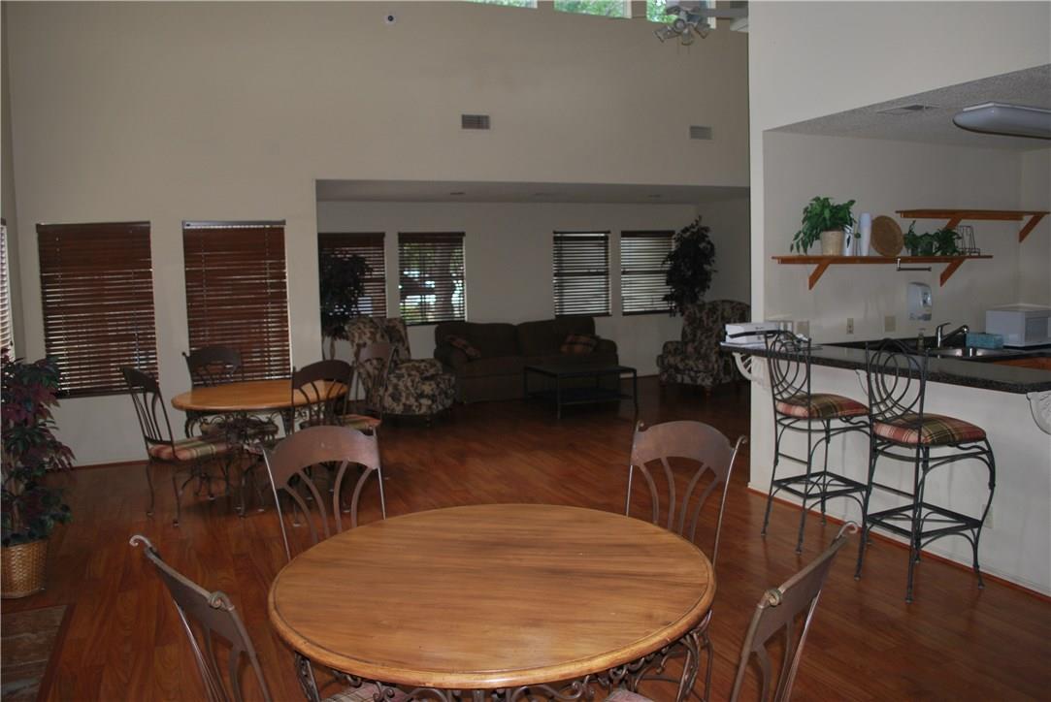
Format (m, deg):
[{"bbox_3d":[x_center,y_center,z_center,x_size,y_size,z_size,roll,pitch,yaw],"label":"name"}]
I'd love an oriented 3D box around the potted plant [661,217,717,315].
[{"bbox_3d":[2.195,-0.694,10.660,0.740,2.220,0.740,-4,6,-23],"label":"potted plant"}]

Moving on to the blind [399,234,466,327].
[{"bbox_3d":[-1.173,-0.927,9.970,0.851,1.135,0.070,-4,6,-23],"label":"blind"}]

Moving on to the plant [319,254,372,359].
[{"bbox_3d":[-2.068,-0.181,8.864,0.680,1.800,0.680,-4,6,-23],"label":"plant"}]

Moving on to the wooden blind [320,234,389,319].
[{"bbox_3d":[-2.061,-0.845,9.466,0.860,1.140,0.060,-4,6,-24],"label":"wooden blind"}]

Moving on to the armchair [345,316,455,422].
[{"bbox_3d":[-1.359,0.182,8.721,0.880,1.110,0.740,0,6,16],"label":"armchair"}]

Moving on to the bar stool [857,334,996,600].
[{"bbox_3d":[1.939,0.547,3.886,0.510,1.220,0.430,-4,6,-24],"label":"bar stool"}]

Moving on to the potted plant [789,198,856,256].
[{"bbox_3d":[2.009,-0.829,5.320,0.370,0.390,0.320,-4,6,-24],"label":"potted plant"}]

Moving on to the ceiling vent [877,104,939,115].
[{"bbox_3d":[2.252,-1.415,4.649,0.210,0.020,0.260,-4,6,-24],"label":"ceiling vent"}]

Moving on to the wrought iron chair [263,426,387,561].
[{"bbox_3d":[-0.595,0.825,2.822,0.470,1.010,0.580,-6,8,-39],"label":"wrought iron chair"}]

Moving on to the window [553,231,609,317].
[{"bbox_3d":[0.783,-1.045,10.721,0.870,1.150,0.060,-4,6,-24],"label":"window"}]

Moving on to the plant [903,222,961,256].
[{"bbox_3d":[3.008,-0.829,5.811,0.420,0.230,0.200,-4,6,-24],"label":"plant"}]

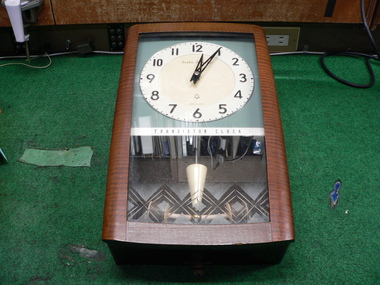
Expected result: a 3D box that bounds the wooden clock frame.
[{"bbox_3d":[0.013,-0.027,0.740,0.281,0.099,0.497,0,52,0],"label":"wooden clock frame"}]

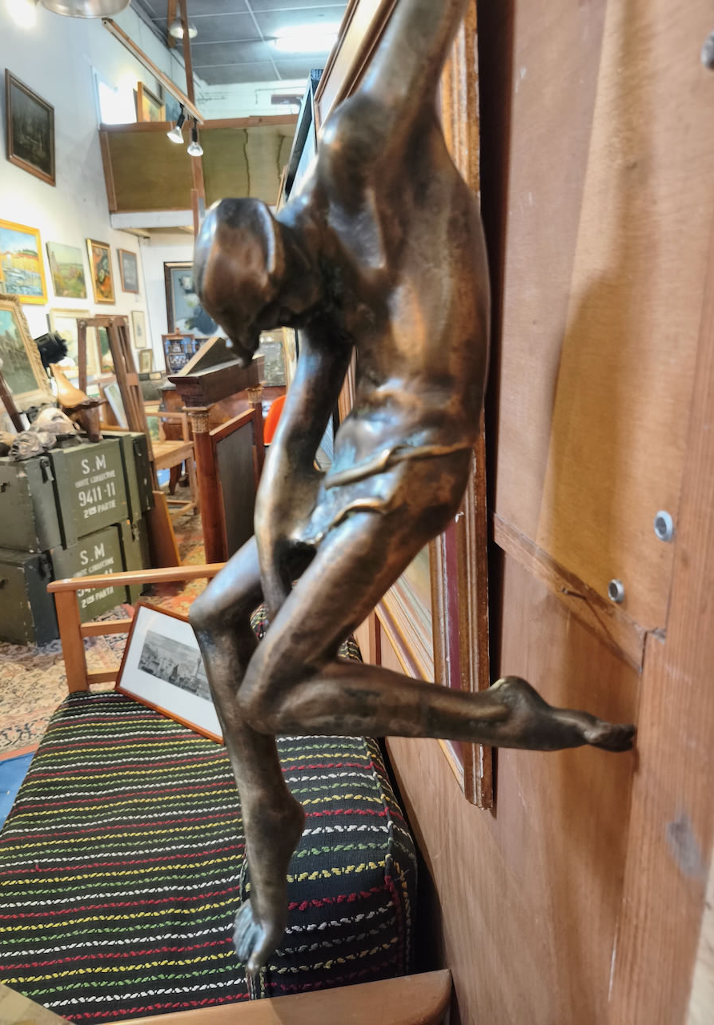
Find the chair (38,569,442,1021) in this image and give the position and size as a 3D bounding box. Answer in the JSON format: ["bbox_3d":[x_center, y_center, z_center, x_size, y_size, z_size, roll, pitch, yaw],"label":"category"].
[{"bbox_3d":[-0.286,0.568,1.139,0.666,0.680,1.042,-4,17,-7],"label":"chair"}]

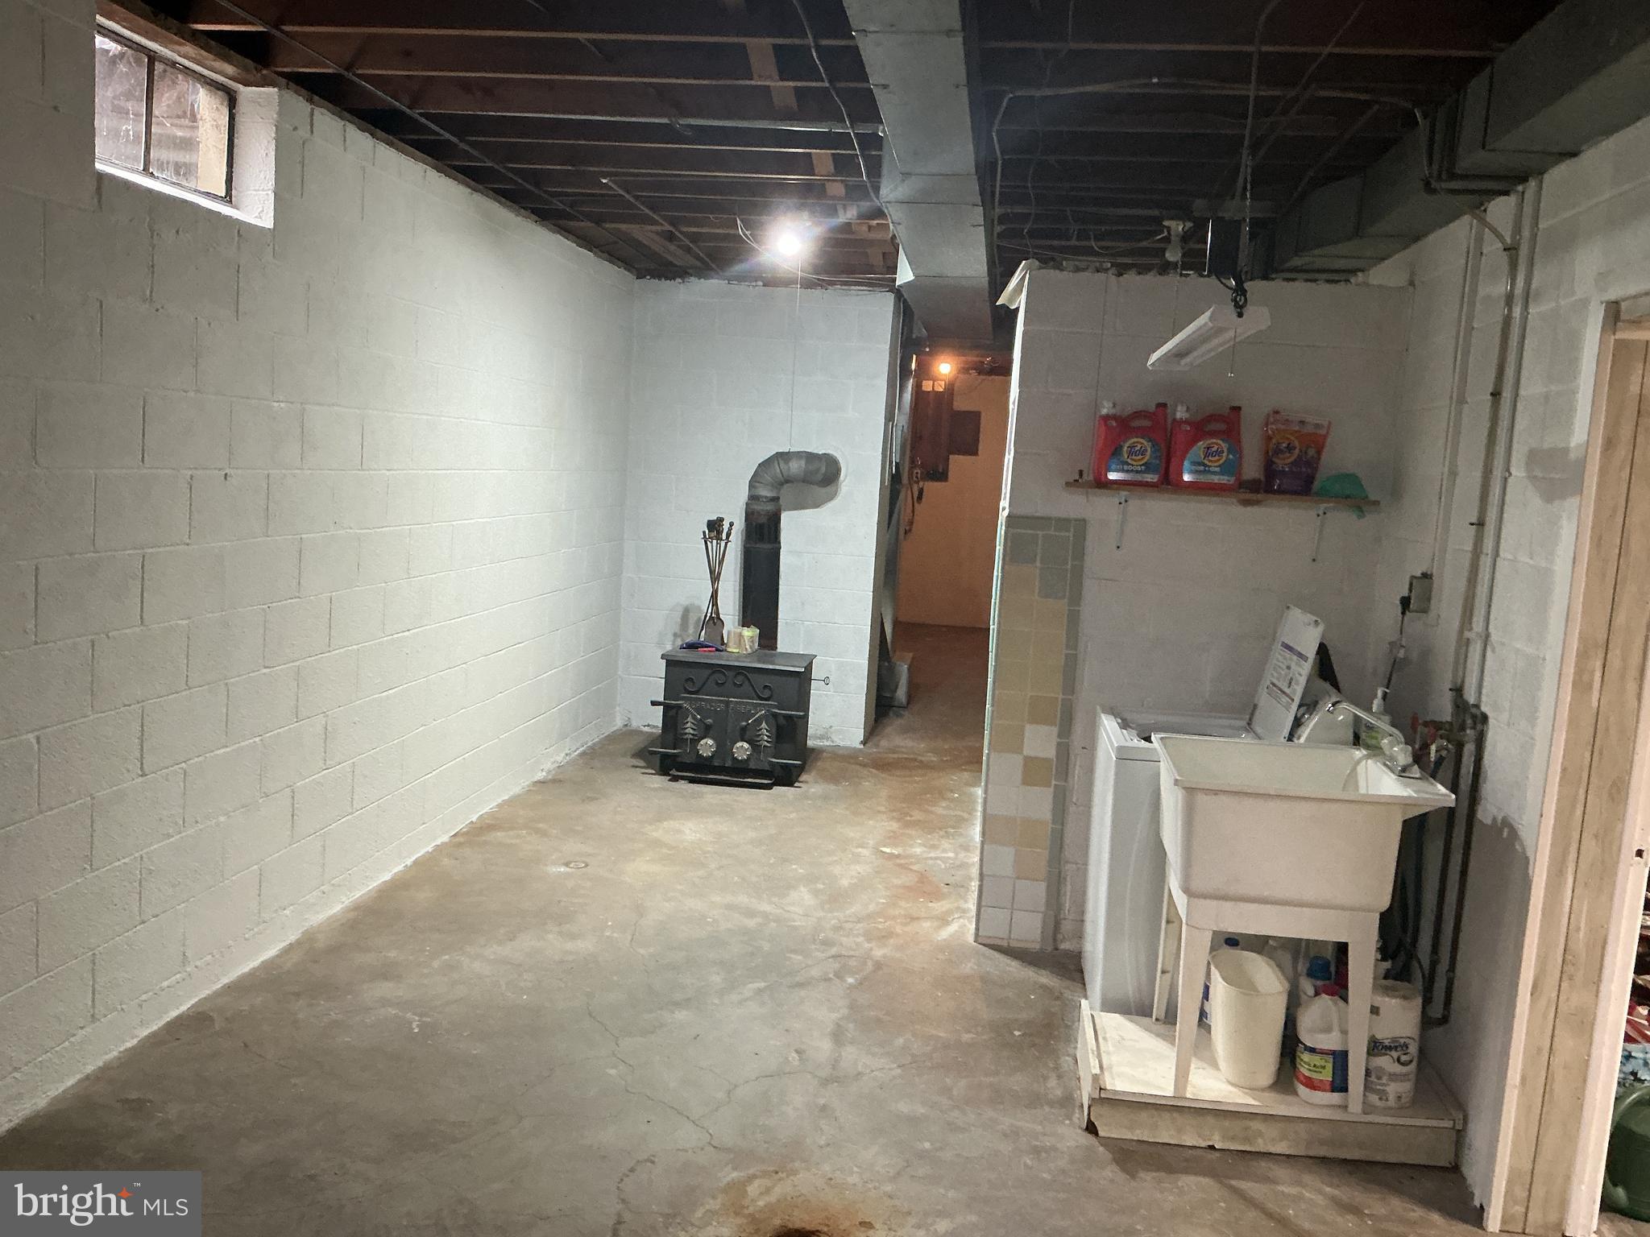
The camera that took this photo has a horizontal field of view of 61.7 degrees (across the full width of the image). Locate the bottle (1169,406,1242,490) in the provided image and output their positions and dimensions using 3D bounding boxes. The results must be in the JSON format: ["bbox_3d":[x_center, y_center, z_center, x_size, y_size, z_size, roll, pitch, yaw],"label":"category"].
[{"bbox_3d":[1.224,-0.549,4.462,0.220,0.272,0.130,4,6,7],"label":"bottle"}]

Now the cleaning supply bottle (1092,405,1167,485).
[{"bbox_3d":[0.988,-0.567,4.491,0.218,0.272,0.130,4,6,7],"label":"cleaning supply bottle"}]

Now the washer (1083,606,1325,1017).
[{"bbox_3d":[1.211,0.624,4.309,0.690,1.260,0.690,4,6,7],"label":"washer"}]

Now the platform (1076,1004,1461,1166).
[{"bbox_3d":[1.160,1.249,3.732,0.925,0.145,0.530,4,6,5],"label":"platform"}]

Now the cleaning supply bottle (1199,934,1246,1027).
[{"bbox_3d":[1.142,1.042,3.895,0.145,0.280,0.120,4,6,7],"label":"cleaning supply bottle"}]

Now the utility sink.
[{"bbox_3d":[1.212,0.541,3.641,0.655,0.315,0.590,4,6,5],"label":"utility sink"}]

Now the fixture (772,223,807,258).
[{"bbox_3d":[-0.148,-1.585,5.783,0.150,0.160,0.150,4,6,7],"label":"fixture"}]

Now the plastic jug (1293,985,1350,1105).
[{"bbox_3d":[1.300,1.080,3.559,0.145,0.295,0.145,-3,9,-43],"label":"plastic jug"}]

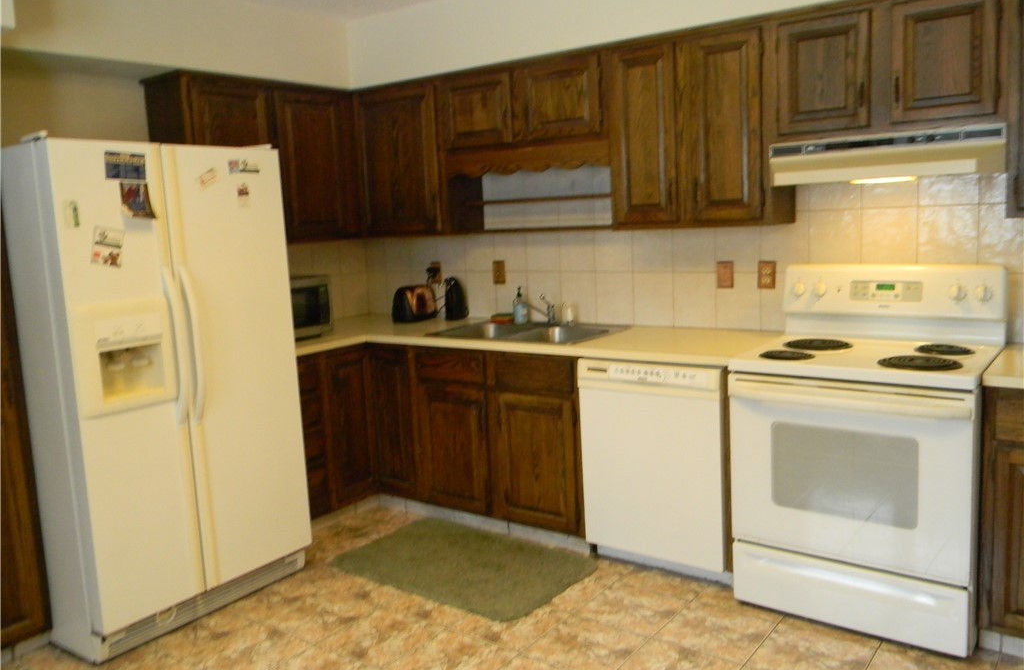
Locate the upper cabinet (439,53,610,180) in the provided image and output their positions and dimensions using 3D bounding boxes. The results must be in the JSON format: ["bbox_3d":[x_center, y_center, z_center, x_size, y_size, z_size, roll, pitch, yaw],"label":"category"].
[{"bbox_3d":[0.111,-0.995,3.845,0.918,0.490,0.327,3,11,35],"label":"upper cabinet"}]

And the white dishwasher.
[{"bbox_3d":[0.706,0.468,3.477,0.604,0.815,0.603,3,11,35],"label":"white dishwasher"}]

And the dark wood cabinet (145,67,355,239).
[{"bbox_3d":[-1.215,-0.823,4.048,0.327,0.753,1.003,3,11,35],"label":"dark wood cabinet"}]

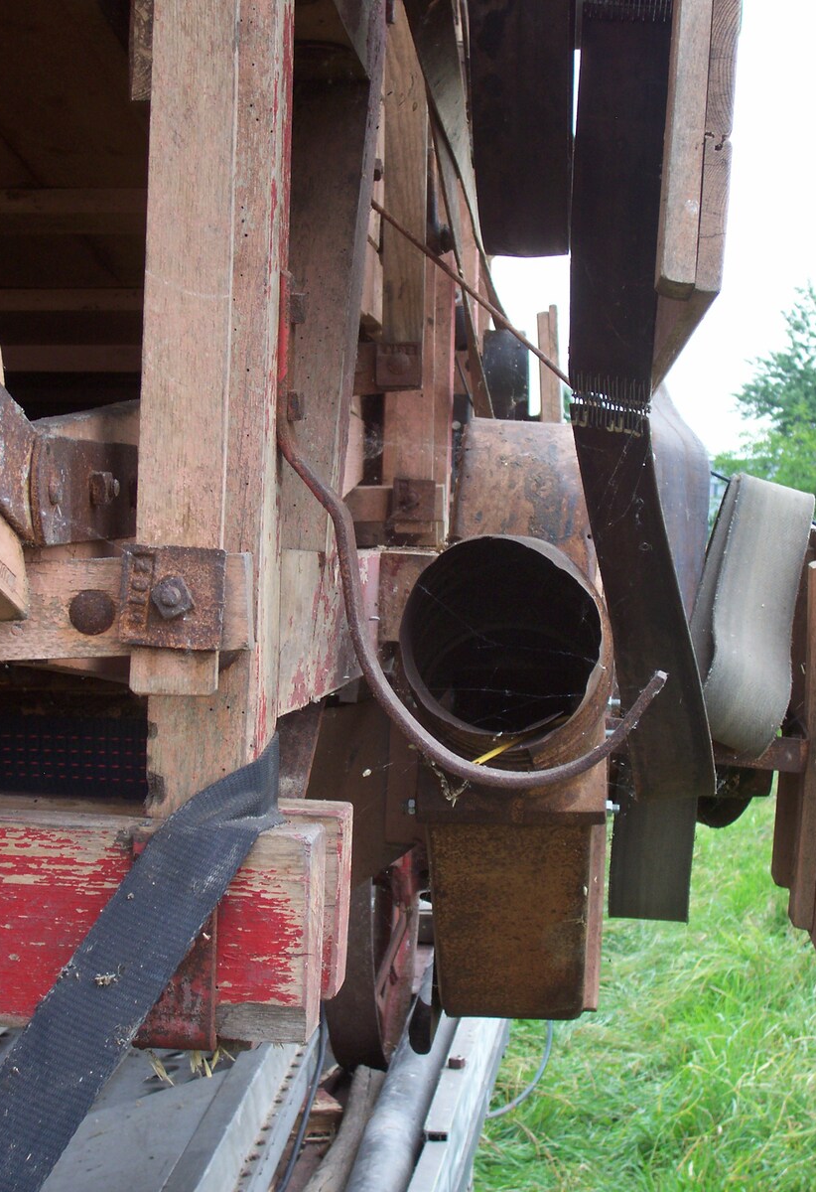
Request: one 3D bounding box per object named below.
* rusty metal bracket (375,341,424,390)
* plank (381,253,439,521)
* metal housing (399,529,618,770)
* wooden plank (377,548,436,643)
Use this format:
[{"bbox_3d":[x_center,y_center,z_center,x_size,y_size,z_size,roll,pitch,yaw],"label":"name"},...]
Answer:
[{"bbox_3d":[-0.010,-0.262,2.550,0.052,0.052,0.020,2,8,6],"label":"rusty metal bracket"},{"bbox_3d":[0.002,-0.239,2.620,0.060,0.322,0.035,2,8,6],"label":"plank"},{"bbox_3d":[0.081,0.065,1.825,0.159,0.159,0.220,3,-17,5],"label":"metal housing"},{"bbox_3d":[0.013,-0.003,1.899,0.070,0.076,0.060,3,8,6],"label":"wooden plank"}]

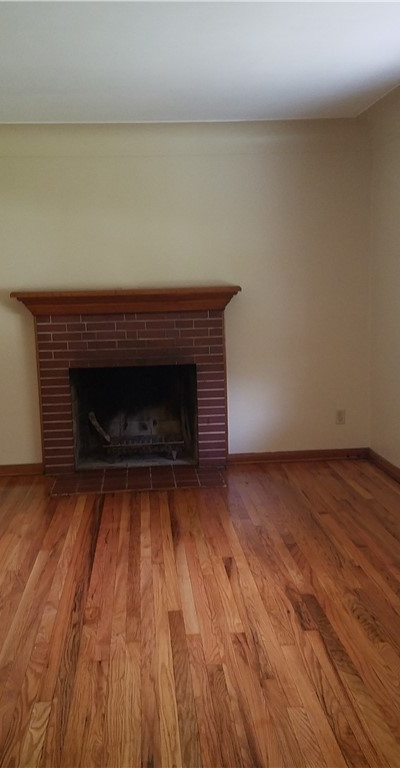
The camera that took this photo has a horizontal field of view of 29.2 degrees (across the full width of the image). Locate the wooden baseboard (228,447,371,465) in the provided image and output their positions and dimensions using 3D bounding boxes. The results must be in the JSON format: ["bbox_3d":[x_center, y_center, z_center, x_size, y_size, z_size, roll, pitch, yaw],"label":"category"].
[{"bbox_3d":[0.749,0.541,5.746,1.067,0.088,0.028,-2,8,-5],"label":"wooden baseboard"}]

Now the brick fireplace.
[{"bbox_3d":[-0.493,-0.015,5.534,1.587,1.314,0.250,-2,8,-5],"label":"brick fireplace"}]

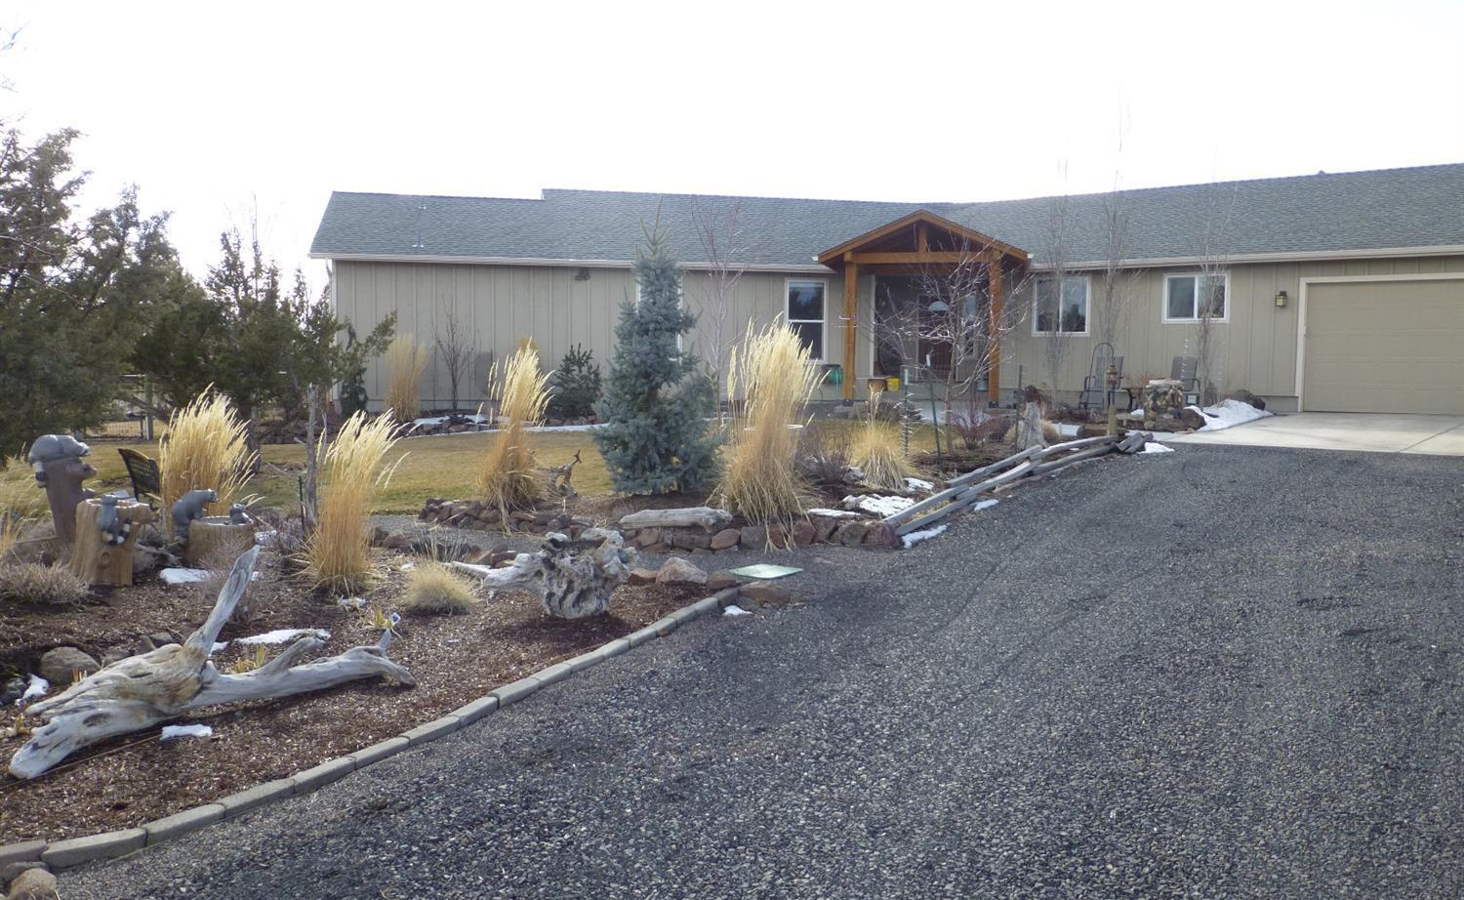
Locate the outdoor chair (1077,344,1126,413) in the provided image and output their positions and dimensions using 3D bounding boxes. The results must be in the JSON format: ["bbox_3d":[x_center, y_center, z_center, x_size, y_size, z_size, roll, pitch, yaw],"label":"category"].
[{"bbox_3d":[7.455,-1.417,23.000,0.720,1.200,0.800,4,6,33],"label":"outdoor chair"}]

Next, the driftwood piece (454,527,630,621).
[{"bbox_3d":[-1.055,0.689,6.362,0.960,0.490,0.460,0,4,-3],"label":"driftwood piece"}]

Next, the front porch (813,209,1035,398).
[{"bbox_3d":[4.116,-2.963,24.161,4.200,3.900,3.000,2,5,12],"label":"front porch"}]

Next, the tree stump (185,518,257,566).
[{"bbox_3d":[-3.848,0.697,8.583,0.480,0.370,0.460,-2,5,-24],"label":"tree stump"}]

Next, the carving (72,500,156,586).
[{"bbox_3d":[-4.280,0.631,7.874,0.520,0.600,0.460,-2,5,-29],"label":"carving"}]

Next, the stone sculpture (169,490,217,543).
[{"bbox_3d":[-3.511,0.425,7.448,0.290,0.355,0.180,-1,4,-17],"label":"stone sculpture"}]

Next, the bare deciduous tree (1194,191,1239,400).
[{"bbox_3d":[9.375,-3.026,22.200,0.750,4.200,0.750,4,6,37],"label":"bare deciduous tree"}]

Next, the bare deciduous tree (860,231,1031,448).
[{"bbox_3d":[2.778,-1.422,14.786,2.100,2.800,2.050,1,4,10],"label":"bare deciduous tree"}]

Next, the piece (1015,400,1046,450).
[{"bbox_3d":[4.541,-0.375,17.400,0.450,0.760,0.420,2,5,18],"label":"piece"}]

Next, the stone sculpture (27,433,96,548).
[{"bbox_3d":[-4.485,0.276,7.638,0.420,0.770,0.310,-1,4,-17],"label":"stone sculpture"}]

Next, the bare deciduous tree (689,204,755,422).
[{"bbox_3d":[-0.237,-2.751,22.500,1.150,4.250,1.150,0,5,-12],"label":"bare deciduous tree"}]

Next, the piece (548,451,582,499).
[{"bbox_3d":[-1.356,0.204,9.236,0.290,0.400,0.200,0,4,-8],"label":"piece"}]

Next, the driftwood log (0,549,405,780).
[{"bbox_3d":[-2.285,0.878,5.152,0.560,0.680,1.720,5,7,44],"label":"driftwood log"}]

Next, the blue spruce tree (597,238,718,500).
[{"bbox_3d":[-0.640,-0.737,9.673,1.020,2.220,1.000,0,4,-4],"label":"blue spruce tree"}]

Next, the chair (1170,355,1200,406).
[{"bbox_3d":[8.848,-1.311,22.358,0.620,1.040,0.700,2,4,24],"label":"chair"}]

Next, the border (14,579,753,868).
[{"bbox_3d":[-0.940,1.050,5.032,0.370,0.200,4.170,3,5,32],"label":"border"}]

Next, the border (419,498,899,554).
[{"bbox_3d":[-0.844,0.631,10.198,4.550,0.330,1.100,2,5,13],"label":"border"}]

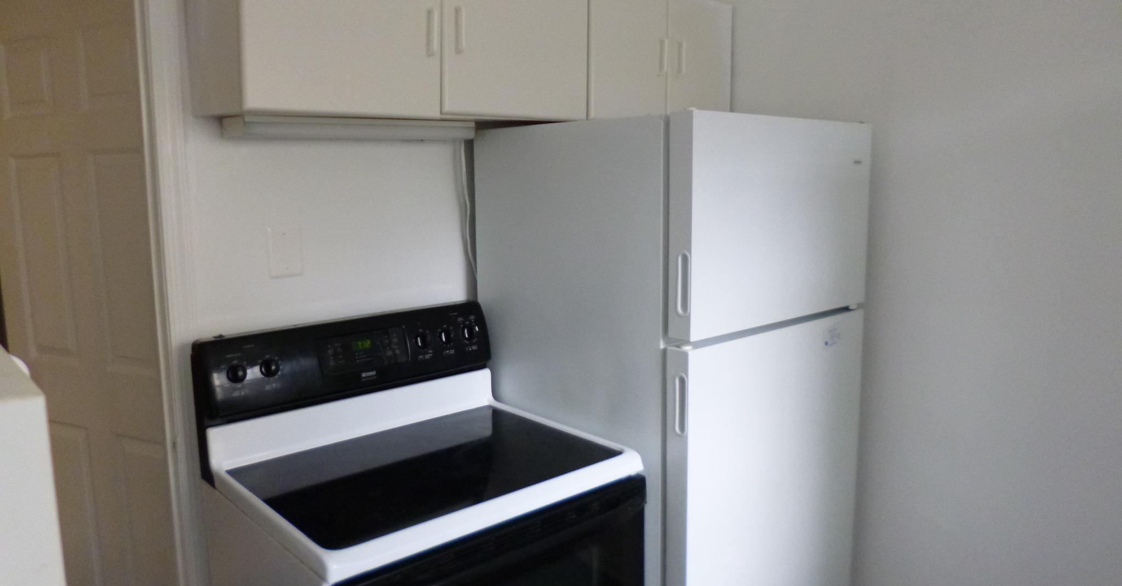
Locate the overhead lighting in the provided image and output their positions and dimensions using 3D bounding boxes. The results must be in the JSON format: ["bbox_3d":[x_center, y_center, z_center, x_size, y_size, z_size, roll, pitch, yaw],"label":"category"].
[{"bbox_3d":[-0.469,-0.375,1.790,0.560,0.041,0.138,-8,11,-41],"label":"overhead lighting"}]

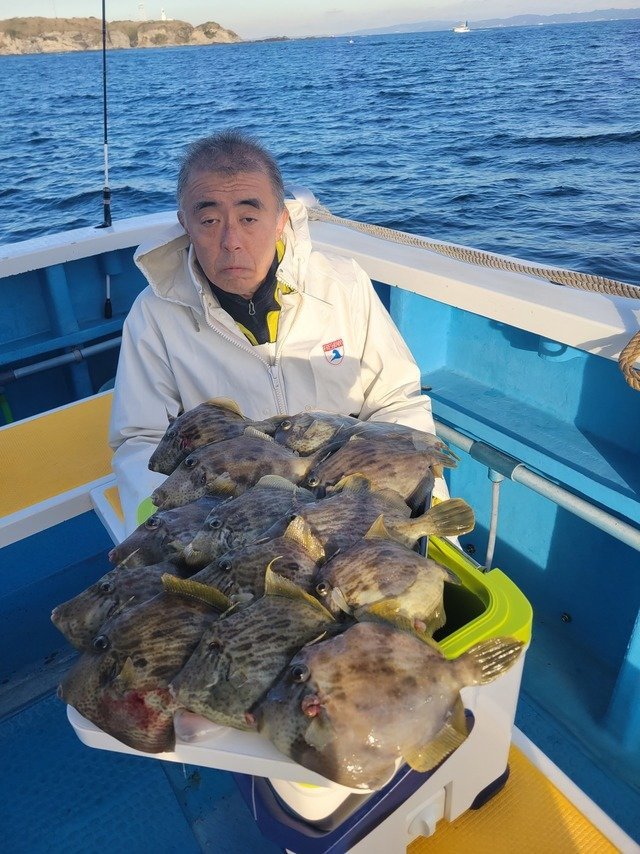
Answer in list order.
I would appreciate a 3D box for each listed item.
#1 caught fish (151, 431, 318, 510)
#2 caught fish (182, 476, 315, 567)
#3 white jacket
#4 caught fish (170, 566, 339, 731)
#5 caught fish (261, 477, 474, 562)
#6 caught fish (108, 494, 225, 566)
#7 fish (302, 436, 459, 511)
[{"bbox_3d":[-0.107,0.077,0.937,0.265,0.048,0.130,-17,51,-12],"label":"caught fish"},{"bbox_3d":[-0.070,0.136,0.855,0.240,0.048,0.125,-19,51,-14],"label":"caught fish"},{"bbox_3d":[-0.083,-0.067,1.174,0.570,0.610,0.450,-3,31,0],"label":"white jacket"},{"bbox_3d":[-0.049,0.262,0.683,0.255,0.050,0.145,-14,47,-10],"label":"caught fish"},{"bbox_3d":[0.058,0.141,0.839,0.275,0.048,0.135,-11,50,-7],"label":"caught fish"},{"bbox_3d":[-0.168,0.147,0.846,0.240,0.048,0.125,-22,52,-16],"label":"caught fish"},{"bbox_3d":[0.075,0.076,0.926,0.250,0.048,0.125,-17,51,-11],"label":"fish"}]

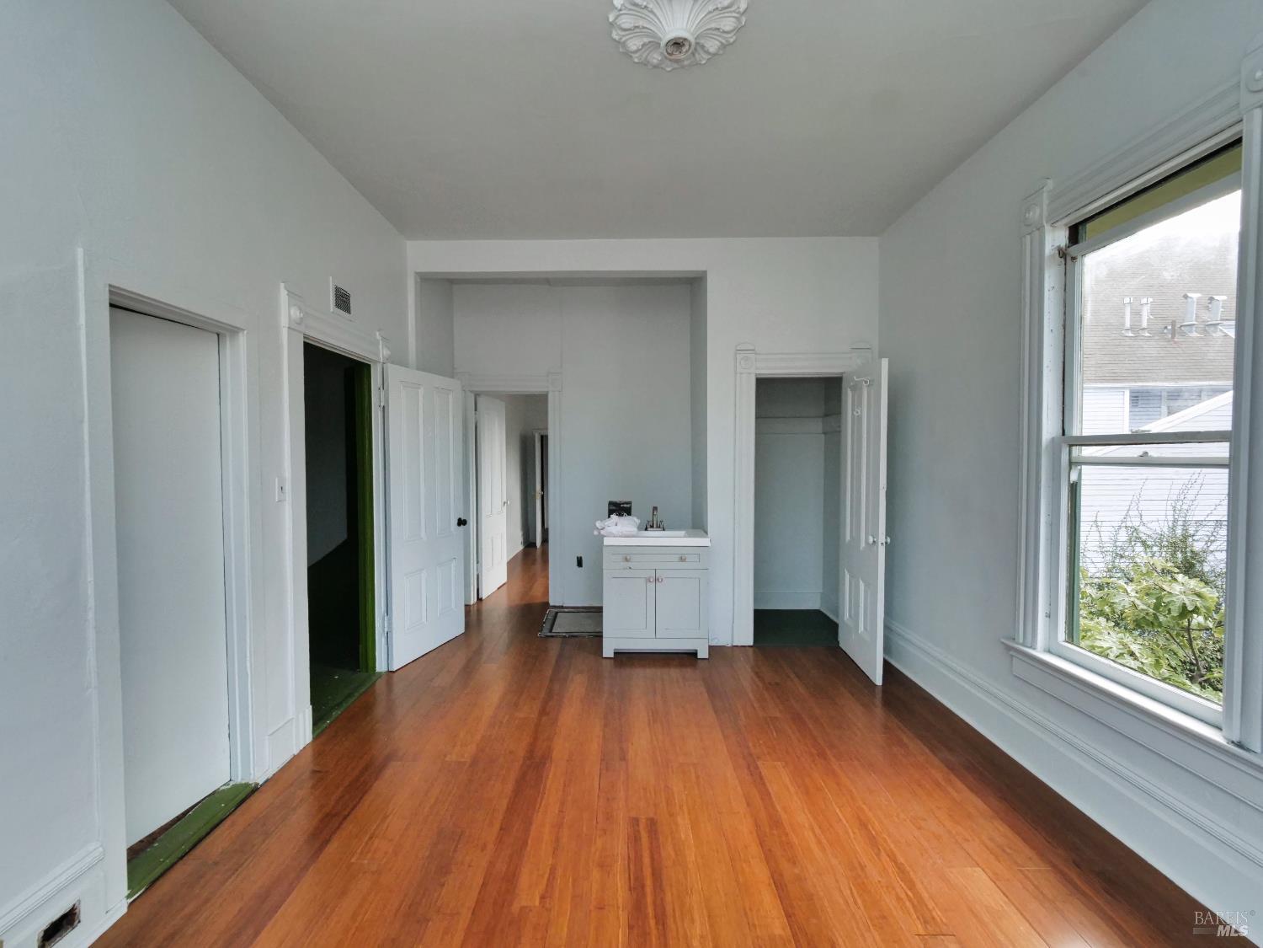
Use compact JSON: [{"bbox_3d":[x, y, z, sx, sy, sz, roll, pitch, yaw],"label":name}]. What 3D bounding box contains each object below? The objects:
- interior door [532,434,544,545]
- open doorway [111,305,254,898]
[{"bbox_3d":[-1.545,0.261,8.616,0.045,1.881,0.713,0,2,-2],"label":"interior door"},{"bbox_3d":[-1.721,0.402,1.929,0.158,1.990,0.594,0,2,0],"label":"open doorway"}]

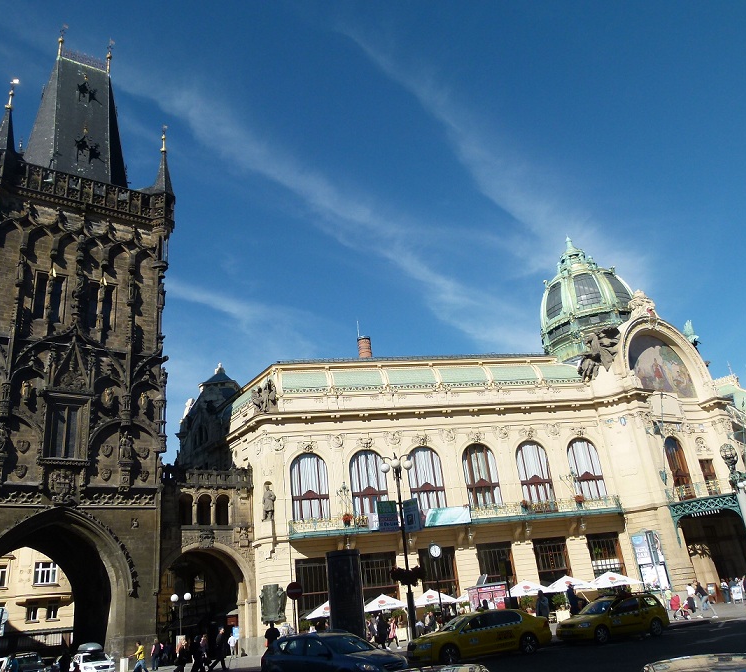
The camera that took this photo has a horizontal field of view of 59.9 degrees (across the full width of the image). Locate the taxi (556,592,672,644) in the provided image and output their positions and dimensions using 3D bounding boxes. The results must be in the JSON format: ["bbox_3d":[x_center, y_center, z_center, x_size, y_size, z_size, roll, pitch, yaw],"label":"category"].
[{"bbox_3d":[9.127,10.818,24.721,4.290,1.510,1.710,4,-25,-22],"label":"taxi"}]

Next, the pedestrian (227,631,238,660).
[{"bbox_3d":[-9.883,21.803,45.598,0.500,1.650,0.400,-2,-23,-9],"label":"pedestrian"}]

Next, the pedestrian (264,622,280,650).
[{"bbox_3d":[-4.466,13.617,28.612,0.580,1.760,0.380,-4,-23,-5],"label":"pedestrian"}]

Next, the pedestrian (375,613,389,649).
[{"bbox_3d":[0.483,15.443,33.840,0.550,1.720,0.550,0,-24,-14],"label":"pedestrian"}]

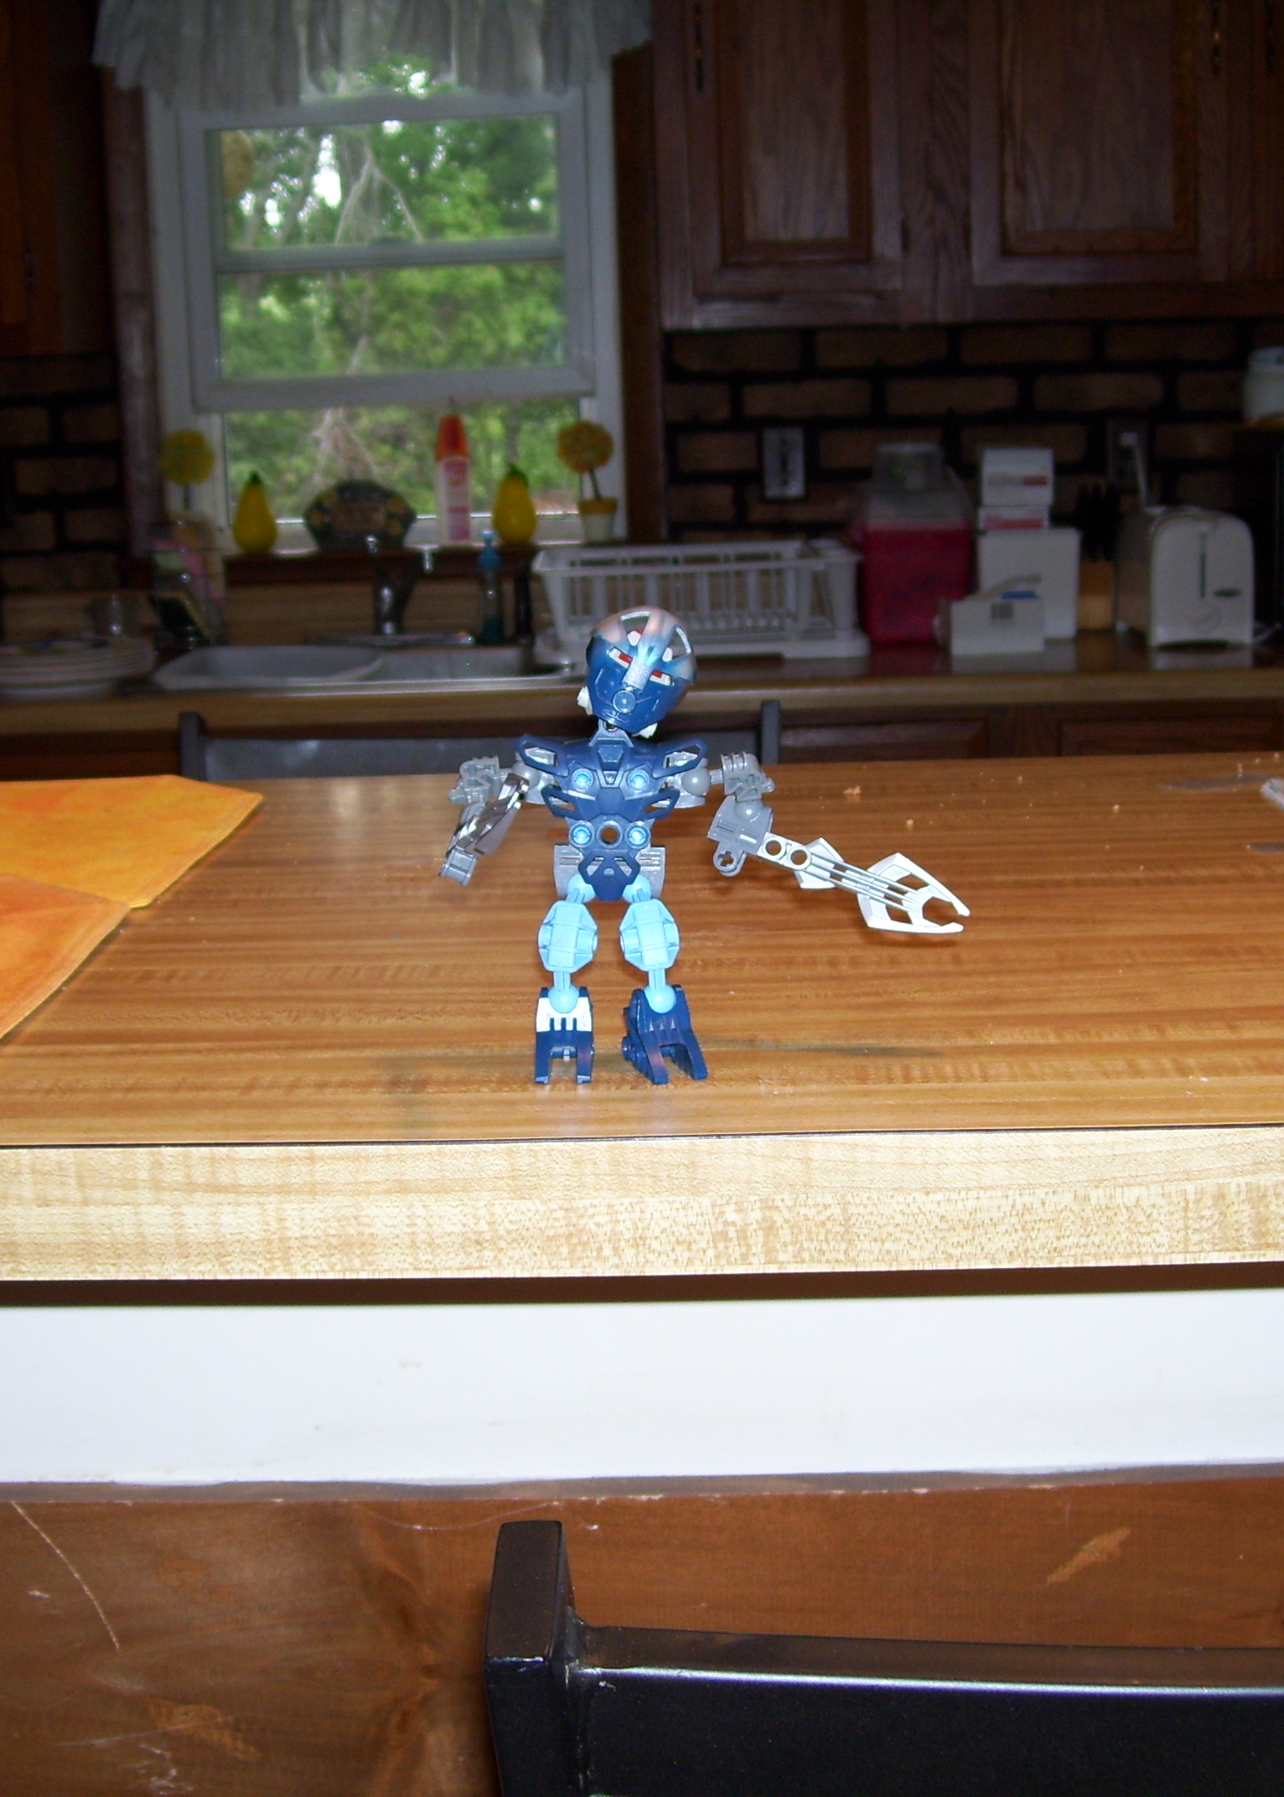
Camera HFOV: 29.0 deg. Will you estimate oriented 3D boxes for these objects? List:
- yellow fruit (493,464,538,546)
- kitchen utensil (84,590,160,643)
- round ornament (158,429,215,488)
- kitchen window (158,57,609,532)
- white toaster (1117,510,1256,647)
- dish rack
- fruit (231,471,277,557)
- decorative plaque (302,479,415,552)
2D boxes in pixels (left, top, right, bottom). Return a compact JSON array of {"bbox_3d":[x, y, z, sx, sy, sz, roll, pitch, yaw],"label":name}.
[{"bbox_3d":[-0.197,-0.613,3.888,0.070,0.123,0.070,-2,12,1],"label":"yellow fruit"},{"bbox_3d":[-0.751,-0.395,3.605,0.098,0.098,0.098,-1,12,3],"label":"kitchen utensil"},{"bbox_3d":[-0.716,-0.692,3.911,0.087,0.087,0.087,-2,12,0],"label":"round ornament"},{"bbox_3d":[-0.402,-0.963,3.848,0.745,0.870,0.100,-2,12,1],"label":"kitchen window"},{"bbox_3d":[0.787,-0.476,3.627,0.153,0.186,0.255,-2,12,-2],"label":"white toaster"},{"bbox_3d":[0.087,-0.441,3.675,0.470,0.150,0.360,-2,12,1],"label":"dish rack"},{"bbox_3d":[-0.591,-0.589,3.784,0.070,0.132,0.070,-1,12,3],"label":"fruit"},{"bbox_3d":[-0.438,-0.596,3.870,0.165,0.102,0.030,-1,13,3],"label":"decorative plaque"}]

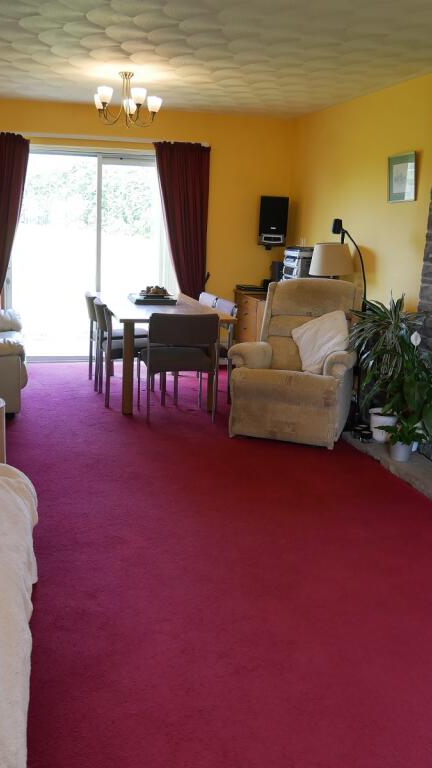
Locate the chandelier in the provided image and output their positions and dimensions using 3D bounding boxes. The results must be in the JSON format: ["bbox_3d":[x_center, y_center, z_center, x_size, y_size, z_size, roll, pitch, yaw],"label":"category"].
[{"bbox_3d":[-0.666,-2.068,5.189,0.510,0.370,0.510,-2,13,-16],"label":"chandelier"}]

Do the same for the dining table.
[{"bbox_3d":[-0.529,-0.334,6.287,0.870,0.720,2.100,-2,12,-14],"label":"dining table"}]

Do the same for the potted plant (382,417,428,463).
[{"bbox_3d":[1.126,0.330,4.266,0.240,0.260,0.240,-2,12,-14],"label":"potted plant"}]

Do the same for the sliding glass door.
[{"bbox_3d":[-1.209,-1.274,7.255,1.870,2.100,0.100,-2,12,-14],"label":"sliding glass door"}]

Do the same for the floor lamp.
[{"bbox_3d":[0.849,-0.363,4.828,0.380,1.452,0.280,-5,14,-27],"label":"floor lamp"}]

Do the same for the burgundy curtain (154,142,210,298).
[{"bbox_3d":[-0.355,-1.271,7.049,0.550,2.157,0.140,-2,13,-16],"label":"burgundy curtain"}]

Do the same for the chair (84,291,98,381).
[{"bbox_3d":[-0.853,-0.370,6.125,0.520,0.775,0.500,-2,13,-16],"label":"chair"}]

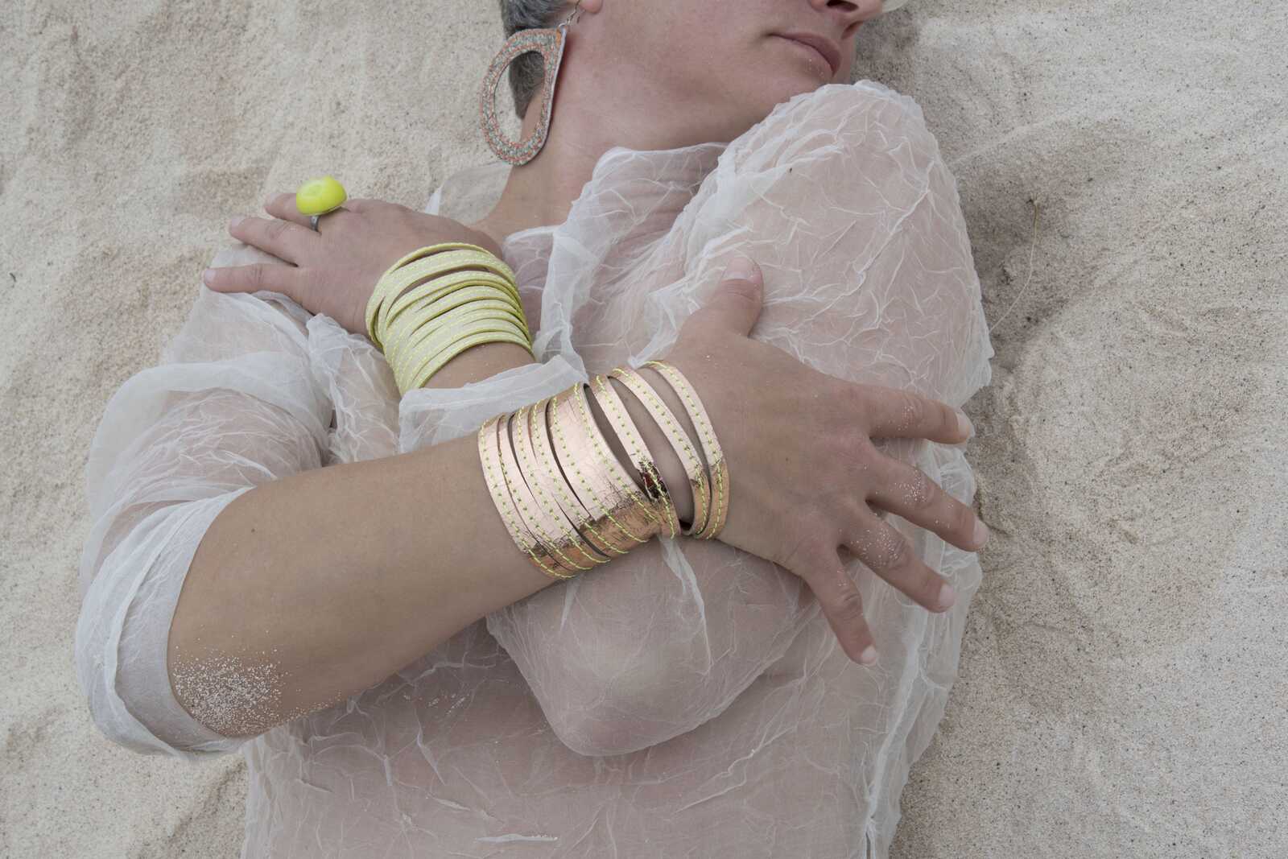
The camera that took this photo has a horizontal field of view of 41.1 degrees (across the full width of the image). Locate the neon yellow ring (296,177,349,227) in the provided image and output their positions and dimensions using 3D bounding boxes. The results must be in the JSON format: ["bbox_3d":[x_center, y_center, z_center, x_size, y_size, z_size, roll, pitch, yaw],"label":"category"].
[{"bbox_3d":[-0.161,-0.114,0.865,0.025,0.030,0.023,-2,34,6],"label":"neon yellow ring"}]

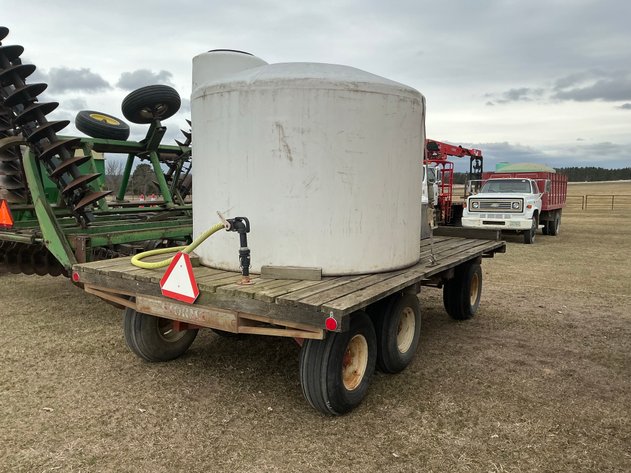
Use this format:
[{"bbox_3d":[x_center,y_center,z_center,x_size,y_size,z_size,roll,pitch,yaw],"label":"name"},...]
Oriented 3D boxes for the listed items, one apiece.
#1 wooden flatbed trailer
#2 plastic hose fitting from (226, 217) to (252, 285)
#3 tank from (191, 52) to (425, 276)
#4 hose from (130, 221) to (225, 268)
[{"bbox_3d":[0.155,0.564,5.802,2.852,0.790,4.351,5,8,33],"label":"wooden flatbed trailer"},{"bbox_3d":[-0.611,0.101,3.985,0.240,0.530,0.130,3,7,21],"label":"plastic hose fitting"},{"bbox_3d":[-0.067,-0.755,5.344,2.351,1.930,2.351,0,6,0],"label":"tank"},{"bbox_3d":[-1.124,0.045,4.680,1.360,0.460,0.660,5,8,33],"label":"hose"}]

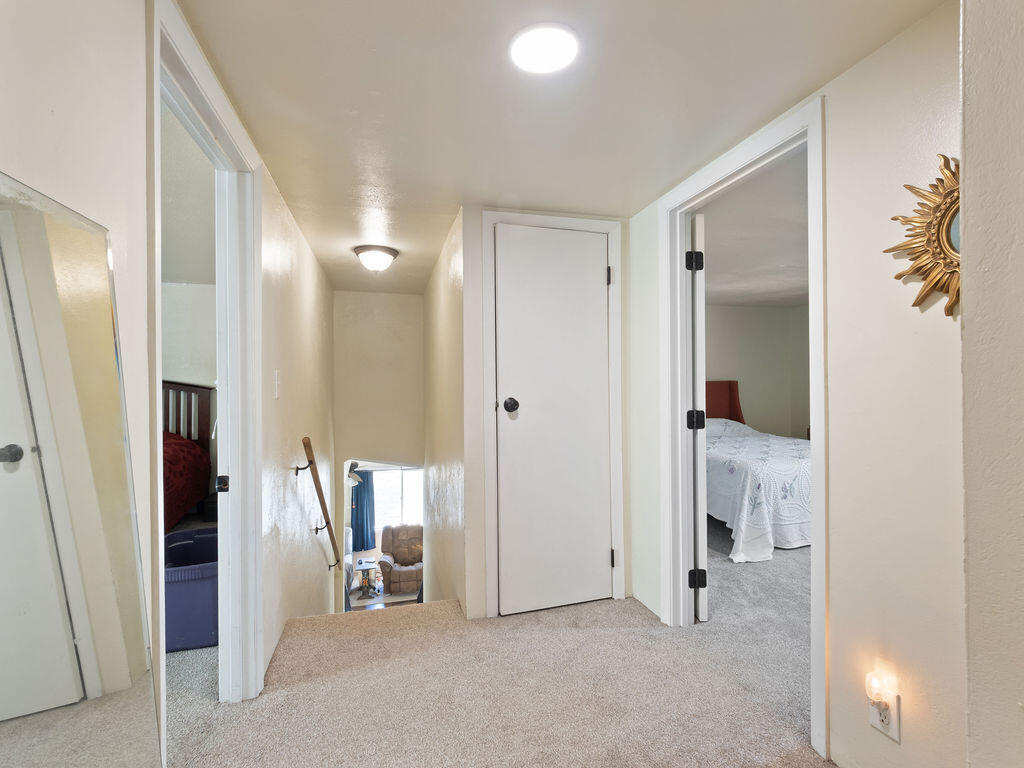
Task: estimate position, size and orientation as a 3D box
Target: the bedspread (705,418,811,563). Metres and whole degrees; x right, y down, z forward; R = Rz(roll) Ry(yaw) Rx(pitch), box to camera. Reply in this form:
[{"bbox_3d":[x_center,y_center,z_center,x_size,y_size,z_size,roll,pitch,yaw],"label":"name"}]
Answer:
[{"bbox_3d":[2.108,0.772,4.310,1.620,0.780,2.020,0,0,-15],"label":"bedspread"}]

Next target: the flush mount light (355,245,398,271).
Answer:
[{"bbox_3d":[-0.923,-0.832,3.231,0.300,0.138,0.300,0,0,-15],"label":"flush mount light"}]

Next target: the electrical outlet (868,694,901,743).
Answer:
[{"bbox_3d":[1.006,0.884,1.282,0.015,0.123,0.078,0,0,-15],"label":"electrical outlet"}]

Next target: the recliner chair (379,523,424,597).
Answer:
[{"bbox_3d":[-1.852,3.174,8.683,1.000,1.010,0.930,0,0,-7],"label":"recliner chair"}]

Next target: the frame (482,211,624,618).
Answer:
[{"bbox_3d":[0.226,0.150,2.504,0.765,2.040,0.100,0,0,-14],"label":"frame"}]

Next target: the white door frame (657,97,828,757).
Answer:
[{"bbox_3d":[0.906,0.134,1.912,0.140,2.060,0.885,0,0,-15],"label":"white door frame"}]

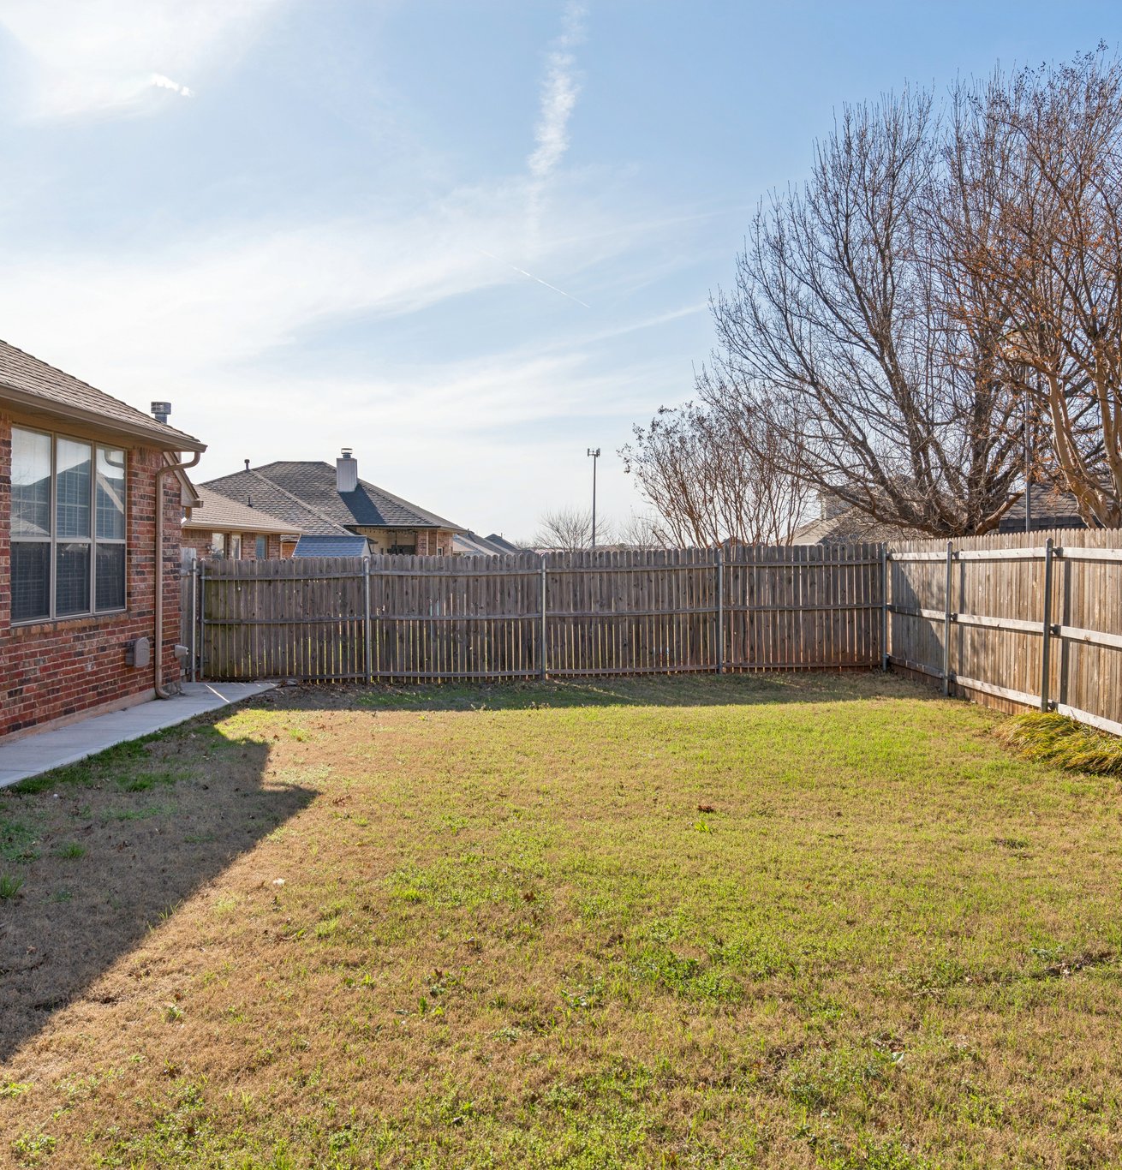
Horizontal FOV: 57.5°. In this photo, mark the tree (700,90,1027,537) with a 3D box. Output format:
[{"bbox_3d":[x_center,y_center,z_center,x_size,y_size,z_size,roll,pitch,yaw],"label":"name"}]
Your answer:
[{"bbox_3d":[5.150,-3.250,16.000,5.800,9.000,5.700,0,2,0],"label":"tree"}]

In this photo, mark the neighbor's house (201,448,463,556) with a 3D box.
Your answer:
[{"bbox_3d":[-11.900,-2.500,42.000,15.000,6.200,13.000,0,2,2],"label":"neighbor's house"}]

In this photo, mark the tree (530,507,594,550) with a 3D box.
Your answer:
[{"bbox_3d":[0.100,-2.000,55.000,3.600,4.500,3.500,0,2,0],"label":"tree"}]

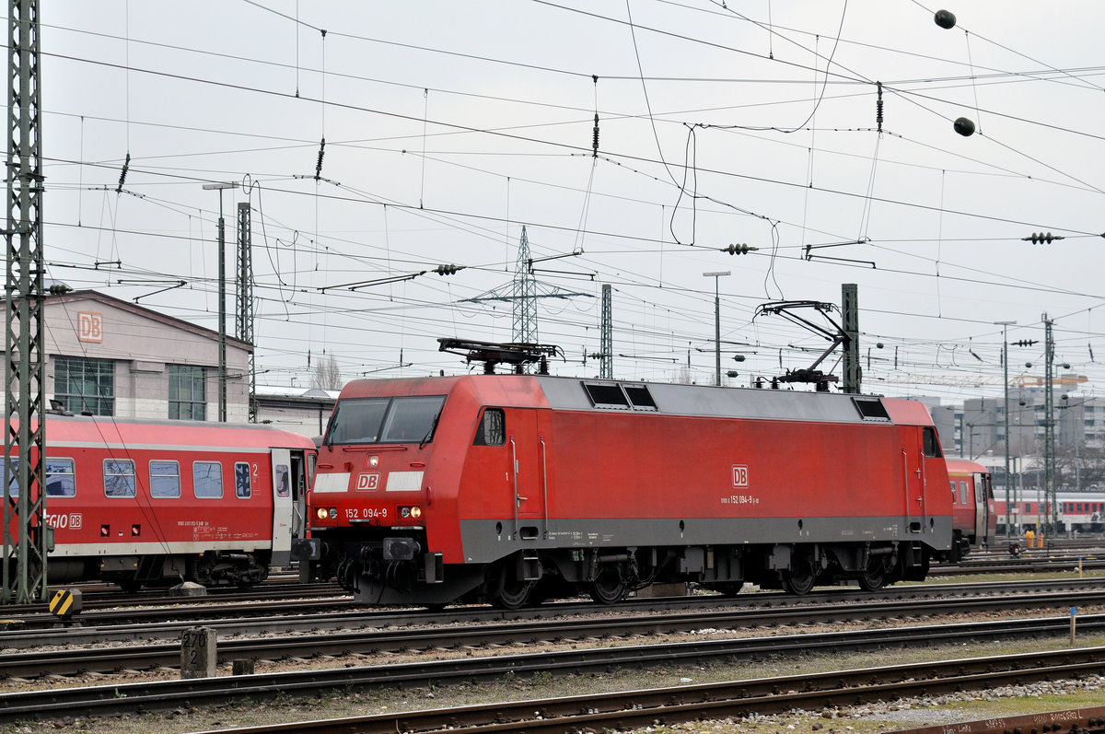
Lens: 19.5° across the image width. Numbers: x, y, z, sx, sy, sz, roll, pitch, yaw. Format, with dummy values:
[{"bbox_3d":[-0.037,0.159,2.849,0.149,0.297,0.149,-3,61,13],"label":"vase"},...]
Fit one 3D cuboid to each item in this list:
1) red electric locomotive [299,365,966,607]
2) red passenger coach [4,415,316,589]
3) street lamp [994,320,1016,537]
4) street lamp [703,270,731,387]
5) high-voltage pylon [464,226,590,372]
[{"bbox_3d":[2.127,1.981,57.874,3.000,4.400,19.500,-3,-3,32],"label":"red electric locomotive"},{"bbox_3d":[-11.593,2.748,65.798,2.860,3.860,25.900,-2,-3,26],"label":"red passenger coach"},{"bbox_3d":[32.490,4.674,229.600,1.750,15.900,0.350,-2,-3,29],"label":"street lamp"},{"bbox_3d":[9.464,2.578,182.599,1.750,15.900,0.350,-2,-3,29],"label":"street lamp"},{"bbox_3d":[-2.677,1.727,329.180,13.800,32.600,3.600,-3,-3,32],"label":"high-voltage pylon"}]

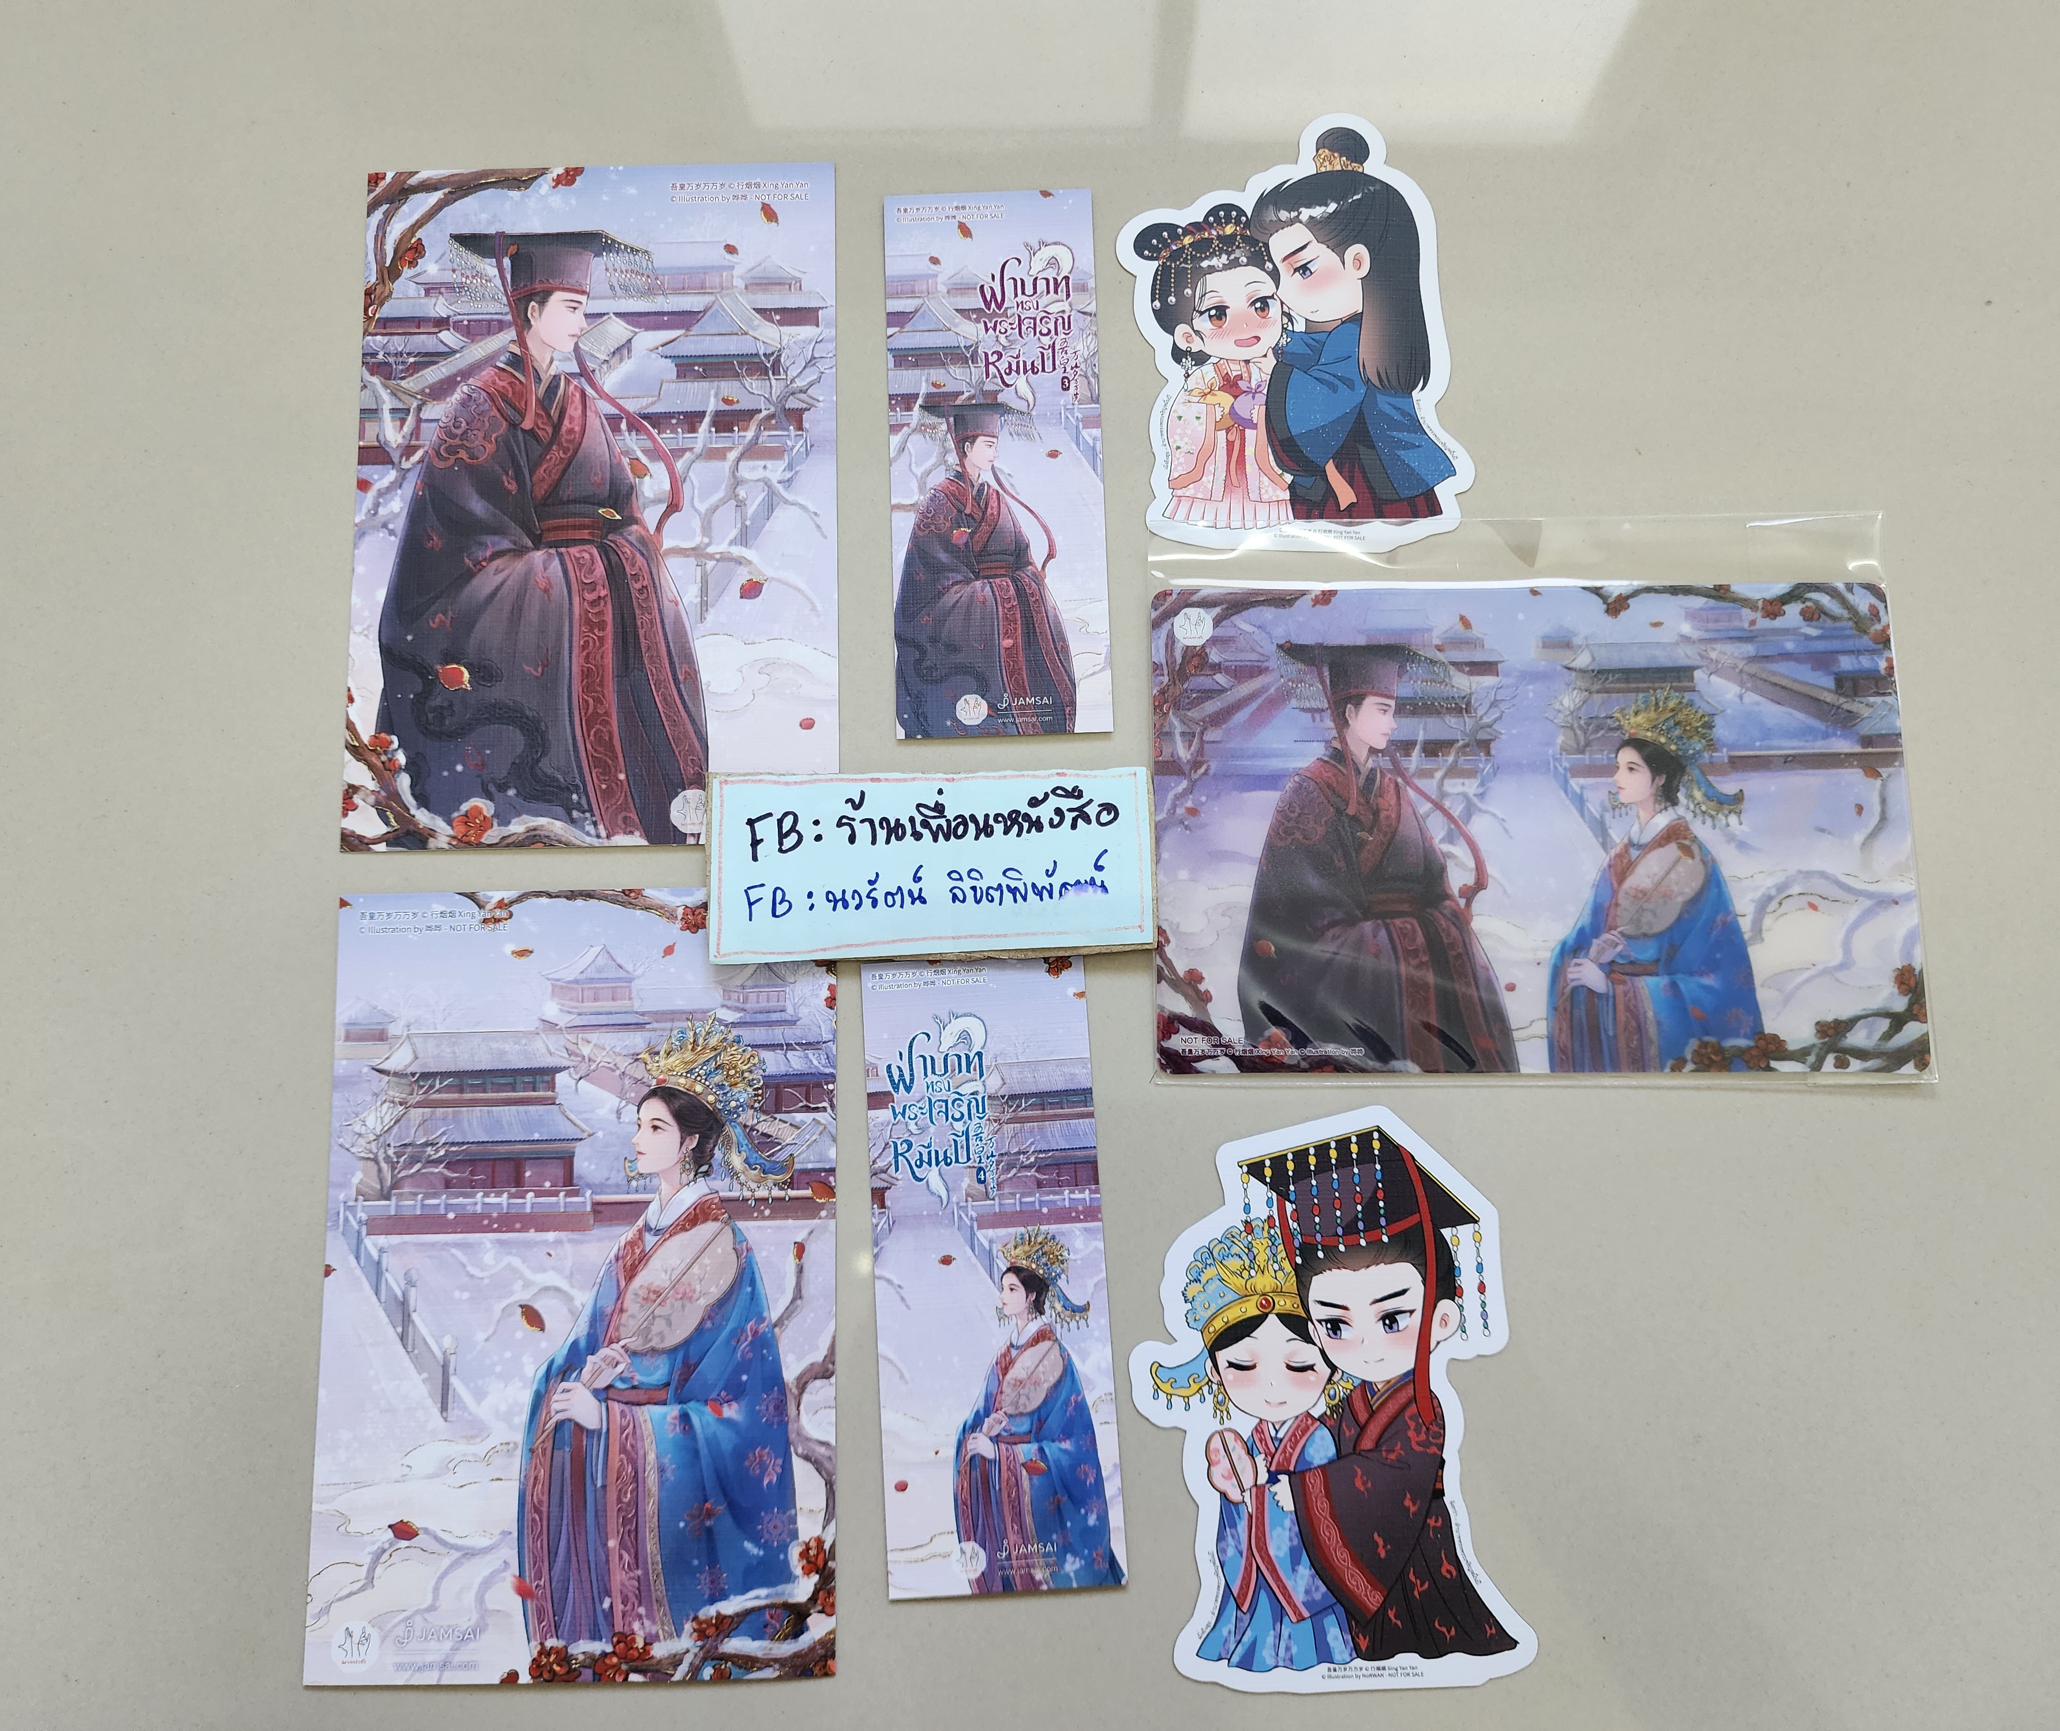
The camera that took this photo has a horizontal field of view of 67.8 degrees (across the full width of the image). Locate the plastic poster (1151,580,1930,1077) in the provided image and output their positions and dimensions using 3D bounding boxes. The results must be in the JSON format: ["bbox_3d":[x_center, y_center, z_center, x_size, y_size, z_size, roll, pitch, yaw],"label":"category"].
[{"bbox_3d":[0.103,-0.008,0.317,0.156,0.002,0.102,0,82,0],"label":"plastic poster"}]

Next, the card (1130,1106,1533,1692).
[{"bbox_3d":[0.058,0.103,0.300,0.076,0.002,0.110,-2,82,0],"label":"card"}]

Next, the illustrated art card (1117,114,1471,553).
[{"bbox_3d":[0.057,-0.117,0.333,0.076,0.002,0.102,-1,82,0],"label":"illustrated art card"}]

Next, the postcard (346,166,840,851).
[{"bbox_3d":[-0.093,-0.079,0.328,0.102,0.002,0.152,-1,82,0],"label":"postcard"}]

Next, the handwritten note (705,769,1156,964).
[{"bbox_3d":[-0.020,-0.001,0.315,0.091,0.005,0.038,-2,82,0],"label":"handwritten note"}]

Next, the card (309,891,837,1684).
[{"bbox_3d":[-0.090,0.081,0.307,0.104,0.002,0.154,-1,82,0],"label":"card"}]

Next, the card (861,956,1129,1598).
[{"bbox_3d":[-0.008,0.080,0.304,0.046,0.002,0.123,-4,82,0],"label":"card"}]

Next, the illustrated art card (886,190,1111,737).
[{"bbox_3d":[-0.007,-0.088,0.329,0.046,0.002,0.123,-2,82,0],"label":"illustrated art card"}]

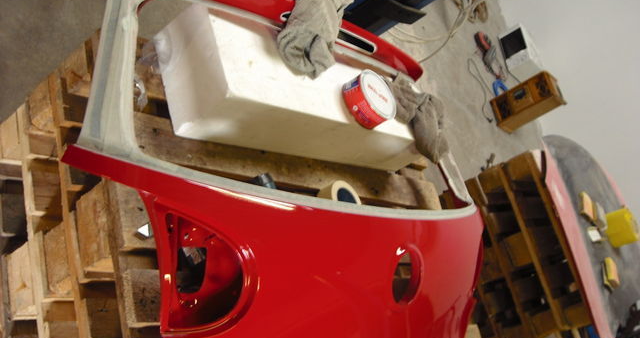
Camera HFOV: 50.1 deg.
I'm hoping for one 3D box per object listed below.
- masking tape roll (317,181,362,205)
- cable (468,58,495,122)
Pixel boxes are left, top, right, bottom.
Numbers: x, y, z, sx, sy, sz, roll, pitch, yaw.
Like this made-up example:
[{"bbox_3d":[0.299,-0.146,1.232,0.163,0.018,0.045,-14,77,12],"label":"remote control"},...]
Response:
[{"bbox_3d":[0.050,0.093,1.705,0.116,0.050,0.116,12,56,-49],"label":"masking tape roll"},{"bbox_3d":[1.266,-0.597,5.208,0.318,0.030,0.603,17,53,-47],"label":"cable"}]

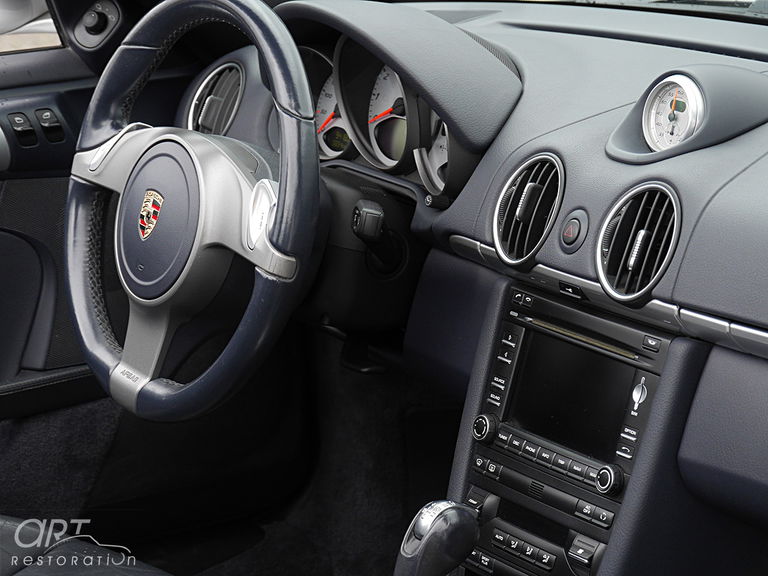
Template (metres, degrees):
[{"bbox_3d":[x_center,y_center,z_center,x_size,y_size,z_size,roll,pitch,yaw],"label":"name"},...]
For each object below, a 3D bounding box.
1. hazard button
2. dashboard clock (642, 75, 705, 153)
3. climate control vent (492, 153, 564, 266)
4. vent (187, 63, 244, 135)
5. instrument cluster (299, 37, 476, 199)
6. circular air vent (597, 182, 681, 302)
[{"bbox_3d":[0.142,-0.042,2.049,0.010,0.022,0.021,19,2,-33],"label":"hazard button"},{"bbox_3d":[0.227,-0.132,2.085,0.020,0.062,0.062,13,4,-36],"label":"dashboard clock"},{"bbox_3d":[0.122,-0.059,2.113,0.030,0.092,0.090,21,3,-29],"label":"climate control vent"},{"bbox_3d":[-0.152,-0.171,2.606,0.030,0.090,0.088,24,-1,-33],"label":"vent"},{"bbox_3d":[-0.006,-0.158,2.366,0.080,0.135,0.285,-1,12,-34],"label":"instrument cluster"},{"bbox_3d":[0.197,-0.032,2.004,0.030,0.092,0.090,21,0,-34],"label":"circular air vent"}]

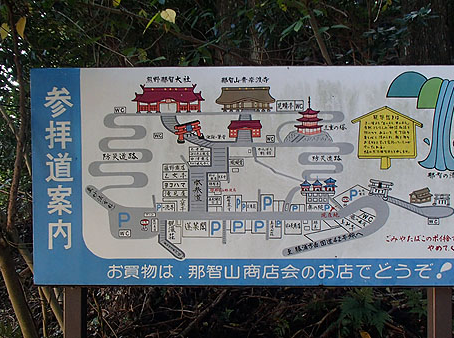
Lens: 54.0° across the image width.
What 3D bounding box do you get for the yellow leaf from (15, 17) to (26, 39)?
[{"bbox_3d":[-1.317,-0.902,2.850,0.066,0.140,0.030,-1,1,-14],"label":"yellow leaf"}]

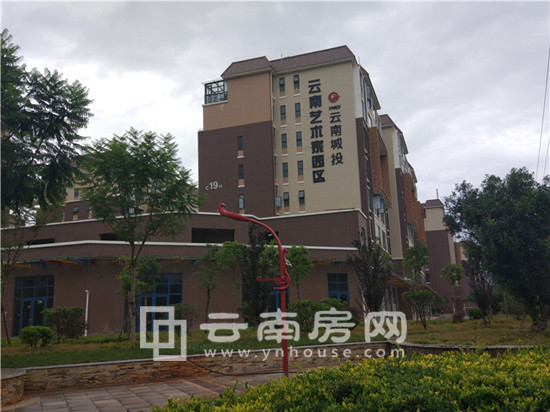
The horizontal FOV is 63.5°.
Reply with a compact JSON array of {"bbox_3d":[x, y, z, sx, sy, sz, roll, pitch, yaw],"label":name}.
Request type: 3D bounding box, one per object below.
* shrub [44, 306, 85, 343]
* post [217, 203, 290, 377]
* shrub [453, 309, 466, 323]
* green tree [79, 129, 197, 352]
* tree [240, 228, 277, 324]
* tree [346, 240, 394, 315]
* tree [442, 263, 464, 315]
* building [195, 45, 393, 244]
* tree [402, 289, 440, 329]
[{"bbox_3d":[-8.284,4.683,17.500,1.700,1.450,1.600,-1,-12,0],"label":"shrub"},{"bbox_3d":[-0.467,1.735,9.447,1.500,3.662,0.300,-2,-12,0],"label":"post"},{"bbox_3d":[12.032,7.160,29.000,0.900,0.880,0.900,-1,-12,0],"label":"shrub"},{"bbox_3d":[-4.187,0.829,13.948,3.600,6.922,3.600,-2,-12,0],"label":"green tree"},{"bbox_3d":[-0.990,4.292,26.692,2.186,6.195,2.186,-2,-12,0],"label":"tree"},{"bbox_3d":[6.134,4.924,28.564,3.065,5.437,3.065,-2,-12,0],"label":"tree"},{"bbox_3d":[16.256,7.605,40.500,2.000,4.750,2.000,-1,-12,0],"label":"tree"},{"bbox_3d":[3.334,-2.365,49.755,17.700,24.000,15.500,-6,-13,20],"label":"building"},{"bbox_3d":[7.213,5.038,21.894,1.872,1.916,1.872,-2,-12,0],"label":"tree"}]

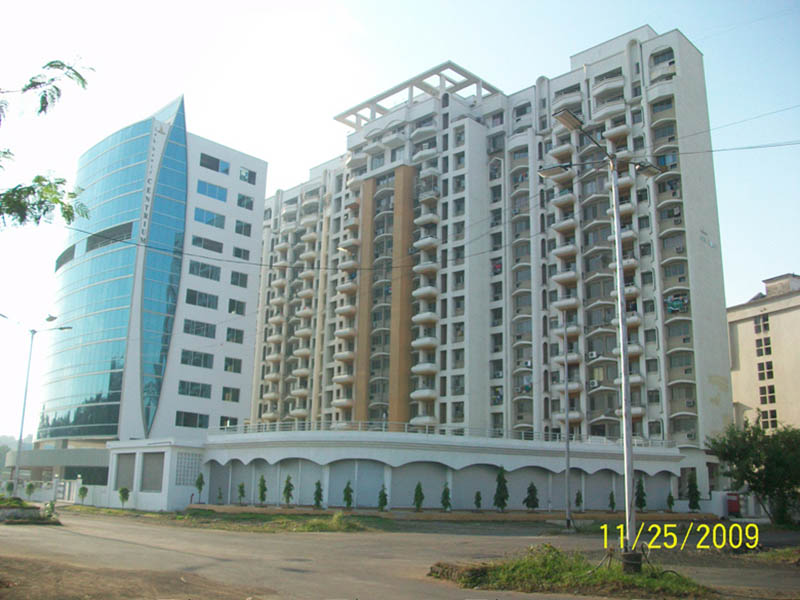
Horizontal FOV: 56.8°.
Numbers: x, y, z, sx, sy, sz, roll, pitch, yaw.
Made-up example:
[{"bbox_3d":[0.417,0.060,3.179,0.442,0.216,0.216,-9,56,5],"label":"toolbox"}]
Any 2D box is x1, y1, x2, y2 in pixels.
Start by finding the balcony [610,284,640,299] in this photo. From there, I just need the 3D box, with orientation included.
[{"bbox_3d":[22.667,-0.568,74.306,2.550,1.080,1.450,-12,-20,43],"label":"balcony"}]

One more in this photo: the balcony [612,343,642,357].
[{"bbox_3d":[22.486,4.917,73.662,1.650,1.170,2.700,14,-18,-43],"label":"balcony"}]

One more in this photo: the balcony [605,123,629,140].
[{"bbox_3d":[22.782,-17.544,77.457,1.200,1.000,2.800,14,-19,-43],"label":"balcony"}]

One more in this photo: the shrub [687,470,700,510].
[{"bbox_3d":[17.721,11.532,44.650,0.820,2.553,0.820,1,-14,0],"label":"shrub"}]

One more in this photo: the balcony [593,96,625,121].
[{"bbox_3d":[21.621,-19.885,76.948,3.405,1.374,1.400,-12,-20,43],"label":"balcony"}]

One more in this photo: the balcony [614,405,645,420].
[{"bbox_3d":[22.248,10.988,72.252,1.650,1.170,2.700,14,-18,-43],"label":"balcony"}]

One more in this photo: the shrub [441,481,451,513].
[{"bbox_3d":[3.377,14.478,54.302,0.683,2.093,0.683,1,-15,4],"label":"shrub"}]

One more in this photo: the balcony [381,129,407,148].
[{"bbox_3d":[-0.664,-20.592,95.167,2.650,1.050,1.500,-12,-20,43],"label":"balcony"}]

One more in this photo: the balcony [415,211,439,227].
[{"bbox_3d":[3.180,-9.423,87.104,1.200,1.000,3.000,14,-19,-43],"label":"balcony"}]

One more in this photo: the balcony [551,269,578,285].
[{"bbox_3d":[18.208,-2.243,80.933,1.200,1.050,2.800,15,-19,-43],"label":"balcony"}]

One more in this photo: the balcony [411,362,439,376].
[{"bbox_3d":[2.769,7.792,82.906,1.200,1.000,3.000,14,-19,-43],"label":"balcony"}]

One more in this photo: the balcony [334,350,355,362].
[{"bbox_3d":[-6.948,7.150,93.250,1.200,1.000,2.950,14,-19,-43],"label":"balcony"}]

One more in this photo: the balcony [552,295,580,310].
[{"bbox_3d":[17.574,0.507,78.055,1.200,1.000,2.900,14,-19,-43],"label":"balcony"}]

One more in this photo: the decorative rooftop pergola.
[{"bbox_3d":[2.263,-25.532,102.457,11.400,3.000,22.500,15,-19,-43],"label":"decorative rooftop pergola"}]

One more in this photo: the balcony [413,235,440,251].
[{"bbox_3d":[3.154,-6.427,87.110,2.600,1.080,1.550,-12,-20,43],"label":"balcony"}]

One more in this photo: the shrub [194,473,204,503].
[{"bbox_3d":[-9.845,9.302,36.644,0.493,1.510,0.493,1,-13,0],"label":"shrub"}]

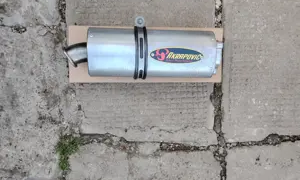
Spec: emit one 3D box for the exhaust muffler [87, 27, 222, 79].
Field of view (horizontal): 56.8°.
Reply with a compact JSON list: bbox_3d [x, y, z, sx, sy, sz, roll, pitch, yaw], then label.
[{"bbox_3d":[0.014,-0.107,0.795,0.390,0.106,0.150,1,88,0],"label":"exhaust muffler"}]

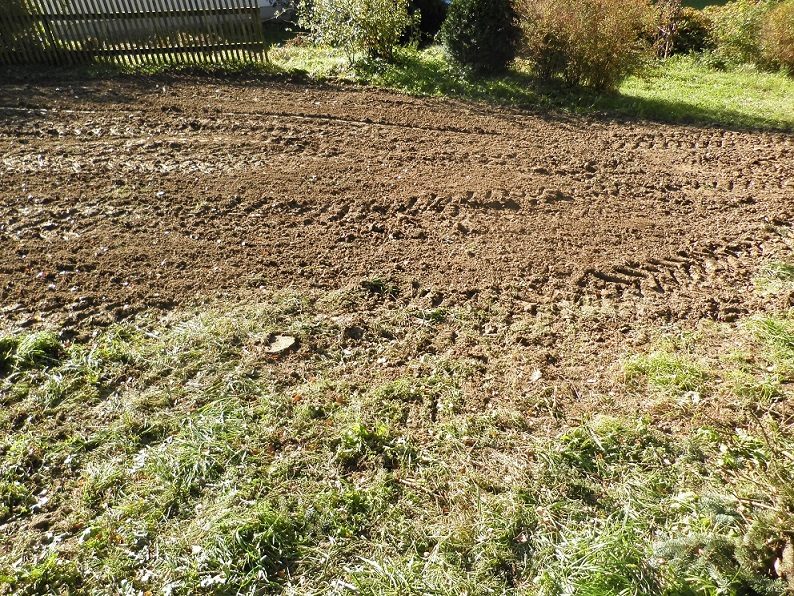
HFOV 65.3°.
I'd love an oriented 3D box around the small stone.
[{"bbox_3d":[-0.626,0.250,3.300,0.165,0.055,0.125,-4,32,0],"label":"small stone"}]

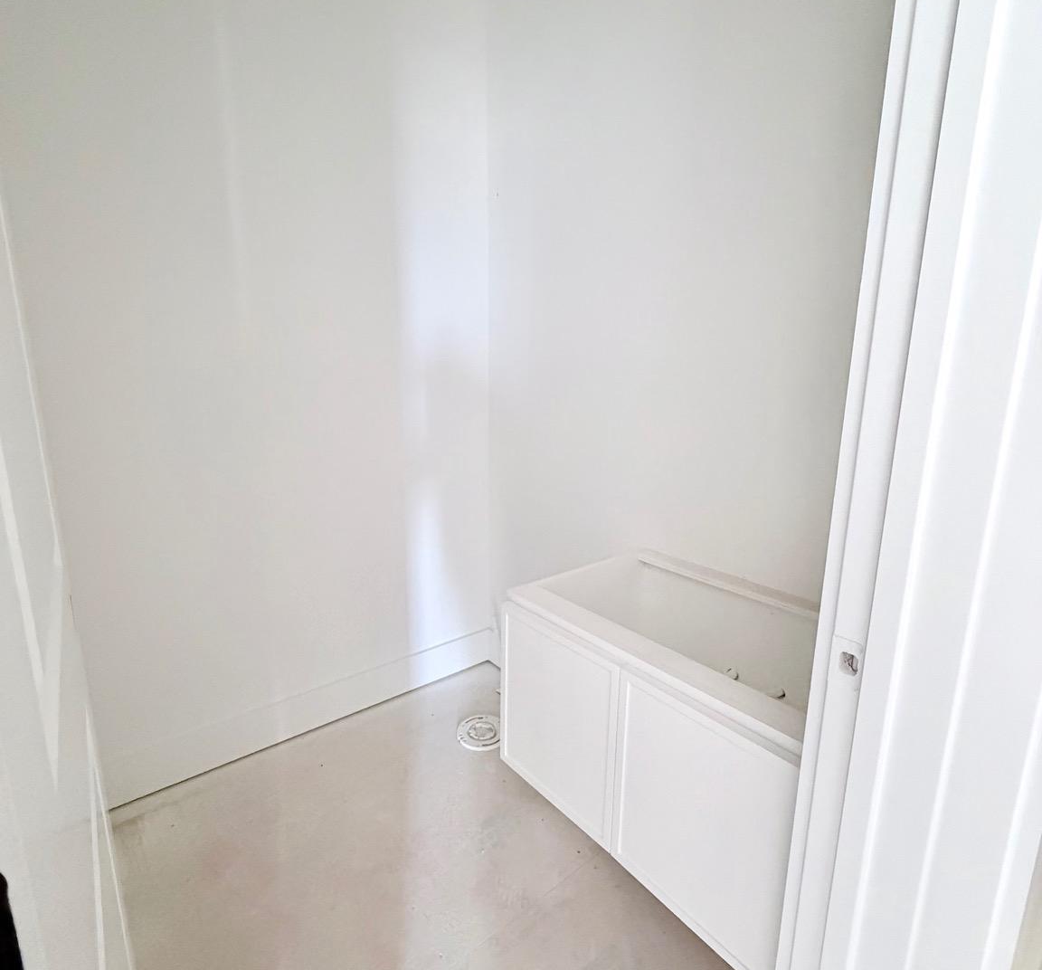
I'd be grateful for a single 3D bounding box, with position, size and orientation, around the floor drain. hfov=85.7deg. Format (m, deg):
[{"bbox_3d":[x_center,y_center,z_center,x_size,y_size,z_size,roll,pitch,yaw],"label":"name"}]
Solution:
[{"bbox_3d":[-0.140,0.887,2.001,0.177,0.015,0.177,0,12,0],"label":"floor drain"}]

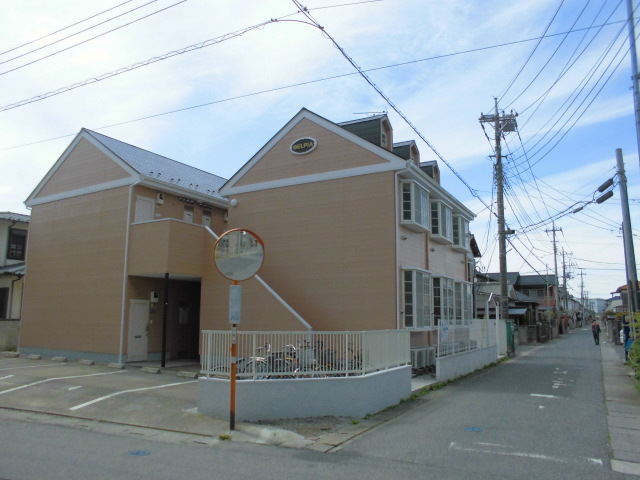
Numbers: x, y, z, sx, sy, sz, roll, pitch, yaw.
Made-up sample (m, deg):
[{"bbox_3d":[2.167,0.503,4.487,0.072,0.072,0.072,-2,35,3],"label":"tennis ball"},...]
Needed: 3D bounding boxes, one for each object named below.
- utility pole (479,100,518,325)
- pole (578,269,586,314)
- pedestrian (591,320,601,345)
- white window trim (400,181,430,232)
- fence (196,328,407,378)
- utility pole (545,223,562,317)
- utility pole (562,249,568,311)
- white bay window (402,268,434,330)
[{"bbox_3d":[8.649,-0.897,22.910,1.850,12.345,0.600,-5,-10,29],"label":"utility pole"},{"bbox_3d":[53.011,11.694,96.928,1.600,11.514,0.400,-5,-10,29],"label":"pole"},{"bbox_3d":[17.439,5.848,30.376,0.500,1.580,0.350,-5,-10,29],"label":"pedestrian"},{"bbox_3d":[2.919,-0.969,14.548,0.400,1.280,1.530,-5,-10,29],"label":"white window trim"},{"bbox_3d":[0.204,2.062,8.810,4.500,0.790,1.000,6,-10,-30],"label":"fence"},{"bbox_3d":[25.237,3.951,51.257,1.700,11.954,0.450,-5,-10,29],"label":"utility pole"},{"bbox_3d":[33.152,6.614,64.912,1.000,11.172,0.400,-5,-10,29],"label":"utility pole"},{"bbox_3d":[2.889,1.777,14.097,0.400,1.760,1.540,-5,-10,29],"label":"white bay window"}]

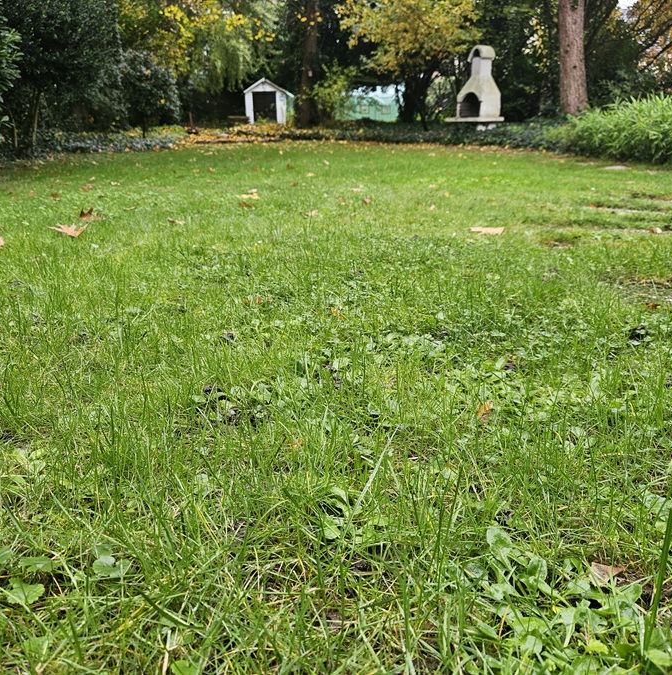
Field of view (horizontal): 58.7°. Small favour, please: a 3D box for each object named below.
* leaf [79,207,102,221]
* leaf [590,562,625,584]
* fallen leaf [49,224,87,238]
[{"bbox_3d":[-1.141,-0.574,2.792,0.118,0.045,0.090,-8,21,-21],"label":"leaf"},{"bbox_3d":[0.272,0.237,0.600,0.034,0.010,0.024,11,22,27],"label":"leaf"},{"bbox_3d":[-1.052,-0.417,2.352,0.155,0.040,0.110,-9,21,-23],"label":"fallen leaf"}]

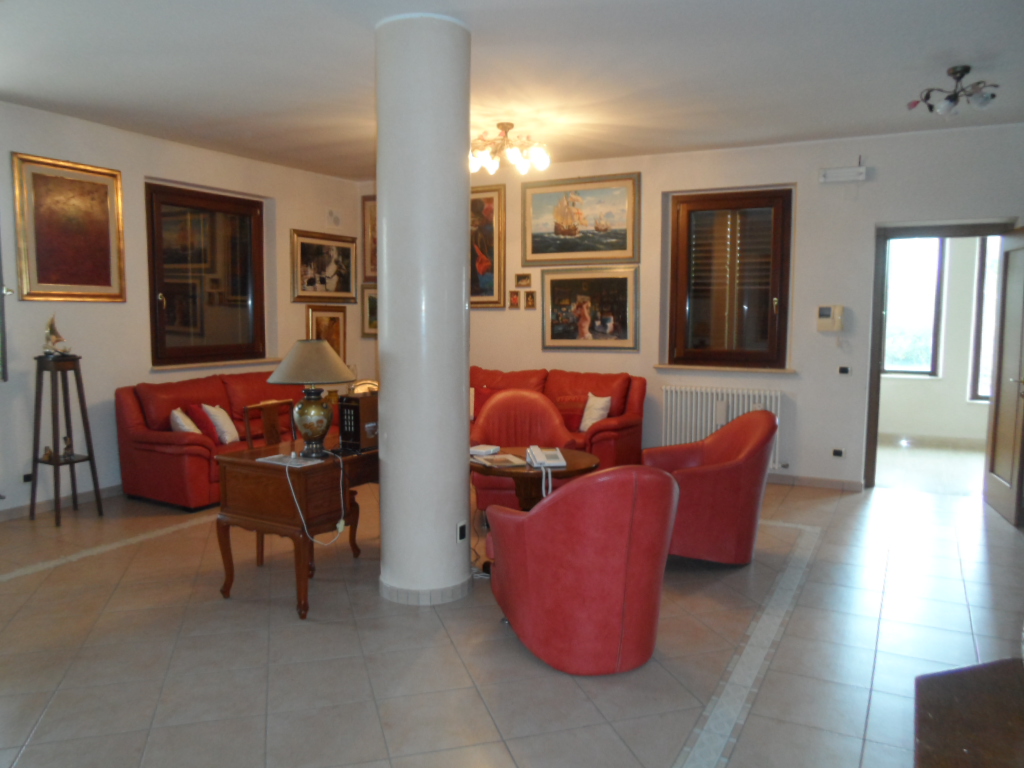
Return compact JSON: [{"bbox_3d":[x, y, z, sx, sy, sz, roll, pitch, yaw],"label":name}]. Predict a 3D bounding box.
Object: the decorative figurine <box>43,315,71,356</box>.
[{"bbox_3d":[-3.255,-0.340,5.287,0.090,0.310,0.180,3,7,28],"label":"decorative figurine"}]

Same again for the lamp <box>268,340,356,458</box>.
[{"bbox_3d":[-1.055,0.075,3.913,0.460,0.610,0.460,0,6,0],"label":"lamp"}]

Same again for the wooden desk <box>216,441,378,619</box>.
[{"bbox_3d":[-0.955,0.707,4.216,0.592,0.770,1.295,3,7,28],"label":"wooden desk"}]

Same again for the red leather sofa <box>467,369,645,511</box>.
[{"bbox_3d":[0.144,0.353,7.119,2.120,0.940,1.000,3,7,28],"label":"red leather sofa"}]

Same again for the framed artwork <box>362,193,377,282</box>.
[{"bbox_3d":[-1.403,-1.663,8.395,0.750,0.980,0.050,3,7,28],"label":"framed artwork"}]

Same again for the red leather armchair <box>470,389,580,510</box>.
[{"bbox_3d":[0.055,0.532,5.601,0.740,0.890,0.770,0,6,1],"label":"red leather armchair"}]

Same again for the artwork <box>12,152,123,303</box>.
[{"bbox_3d":[-3.388,-1.168,5.715,0.050,1.050,0.835,3,7,28],"label":"artwork"}]

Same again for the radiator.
[{"bbox_3d":[1.856,0.377,6.629,1.035,0.663,0.102,3,7,28],"label":"radiator"}]

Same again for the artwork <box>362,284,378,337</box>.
[{"bbox_3d":[-1.516,-0.828,8.396,0.510,0.612,0.041,3,7,28],"label":"artwork"}]

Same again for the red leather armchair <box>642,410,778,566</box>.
[{"bbox_3d":[1.273,0.624,4.743,0.790,0.890,0.740,1,6,12],"label":"red leather armchair"}]

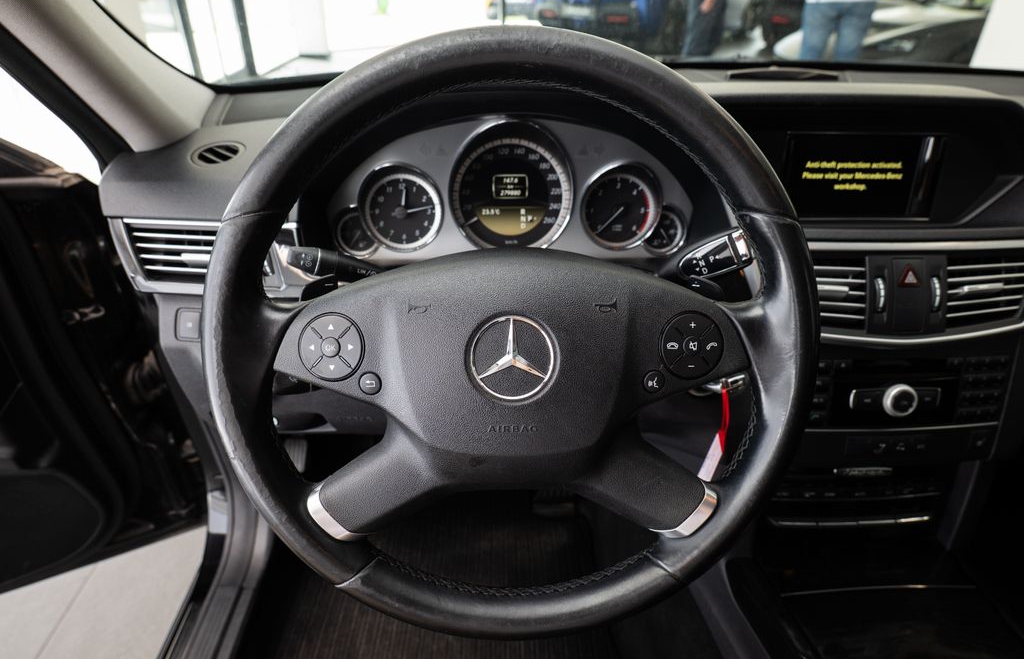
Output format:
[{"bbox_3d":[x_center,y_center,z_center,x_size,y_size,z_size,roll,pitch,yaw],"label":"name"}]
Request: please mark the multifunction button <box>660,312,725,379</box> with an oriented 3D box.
[{"bbox_3d":[0.118,0.011,0.372,0.042,0.042,0.010,0,0,-9],"label":"multifunction button"}]

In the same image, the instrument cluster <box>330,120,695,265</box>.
[{"bbox_3d":[-0.003,-0.140,0.580,0.365,0.143,0.055,0,5,0],"label":"instrument cluster"}]

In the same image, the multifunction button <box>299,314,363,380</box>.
[{"bbox_3d":[-0.119,0.012,0.372,0.042,0.042,0.010,0,0,8],"label":"multifunction button"}]

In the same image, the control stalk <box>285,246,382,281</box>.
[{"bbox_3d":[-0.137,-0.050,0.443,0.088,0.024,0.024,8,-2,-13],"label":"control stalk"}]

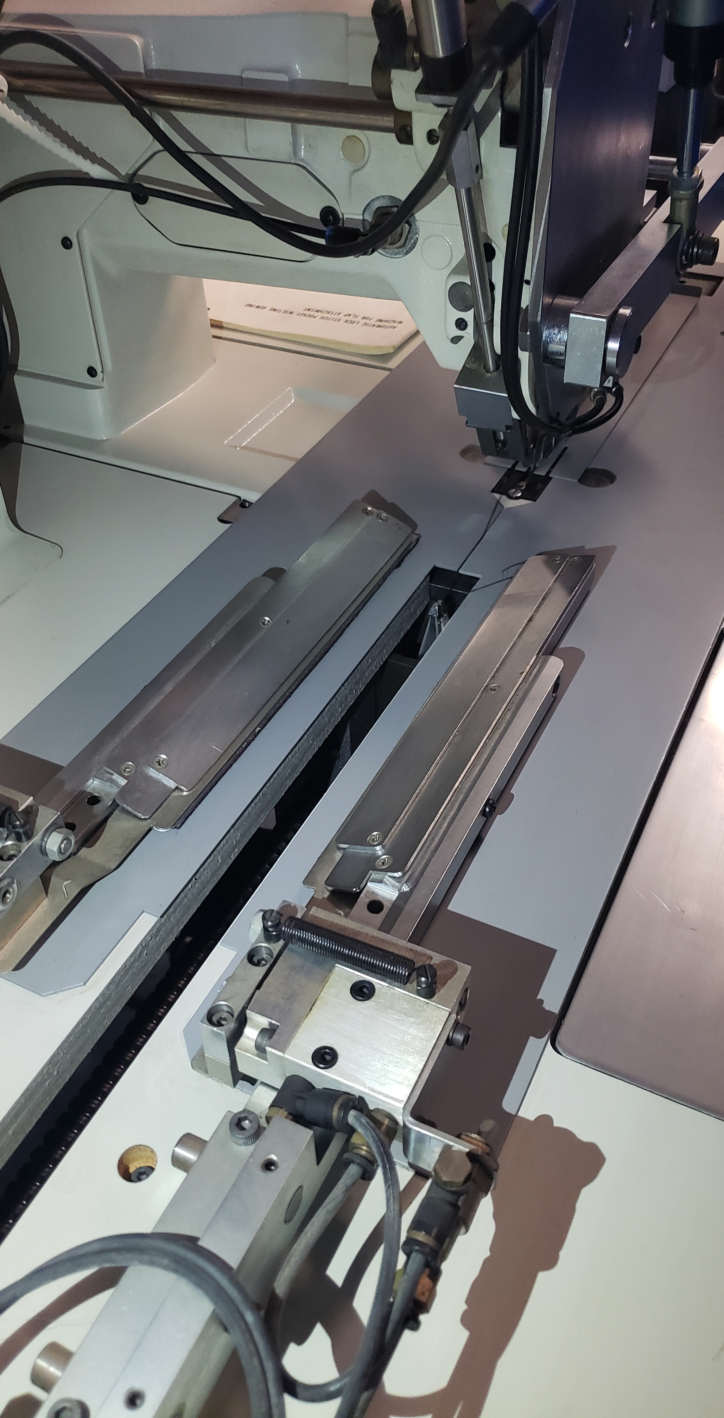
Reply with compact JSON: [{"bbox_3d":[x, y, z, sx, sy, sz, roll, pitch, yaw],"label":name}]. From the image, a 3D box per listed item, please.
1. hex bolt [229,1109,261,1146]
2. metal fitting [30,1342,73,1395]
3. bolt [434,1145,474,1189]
[{"bbox_3d":[-0.034,0.120,0.306,0.009,0.005,0.009,18,46,21],"label":"hex bolt"},{"bbox_3d":[-0.075,0.163,0.263,0.008,0.010,0.010,17,46,21],"label":"metal fitting"},{"bbox_3d":[0.024,0.120,0.276,0.009,0.004,0.008,3,43,6],"label":"bolt"}]

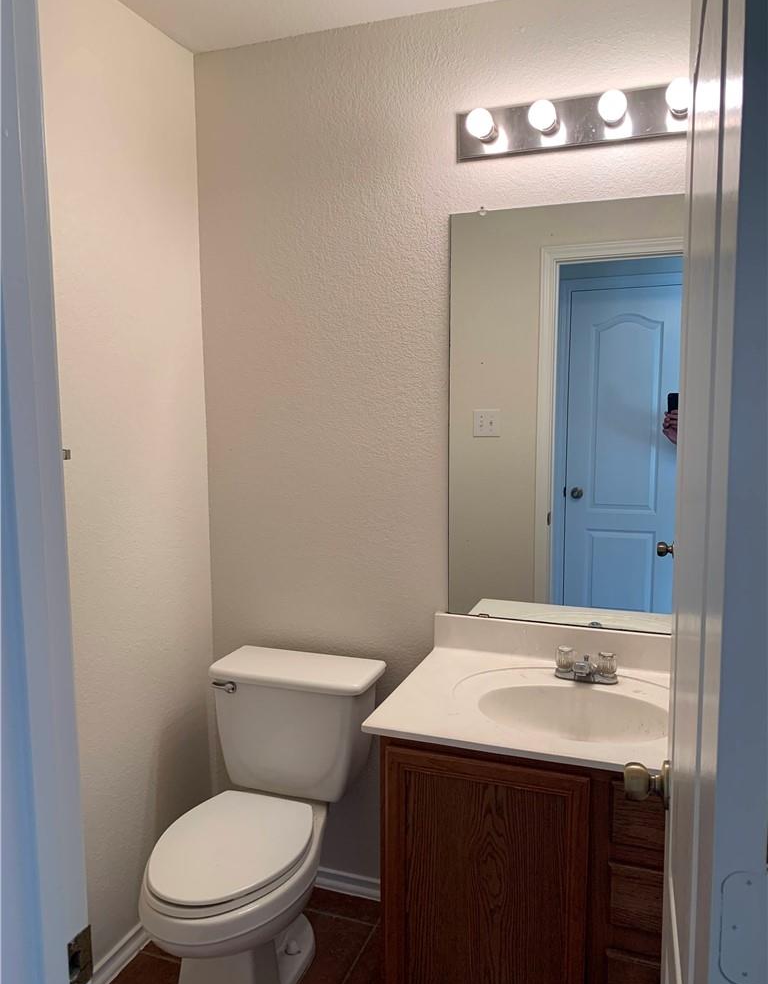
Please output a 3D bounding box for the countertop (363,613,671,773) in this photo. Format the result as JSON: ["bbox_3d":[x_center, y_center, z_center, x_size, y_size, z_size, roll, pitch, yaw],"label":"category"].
[{"bbox_3d":[0.421,0.441,1.760,0.793,0.116,0.555,3,7,21],"label":"countertop"}]

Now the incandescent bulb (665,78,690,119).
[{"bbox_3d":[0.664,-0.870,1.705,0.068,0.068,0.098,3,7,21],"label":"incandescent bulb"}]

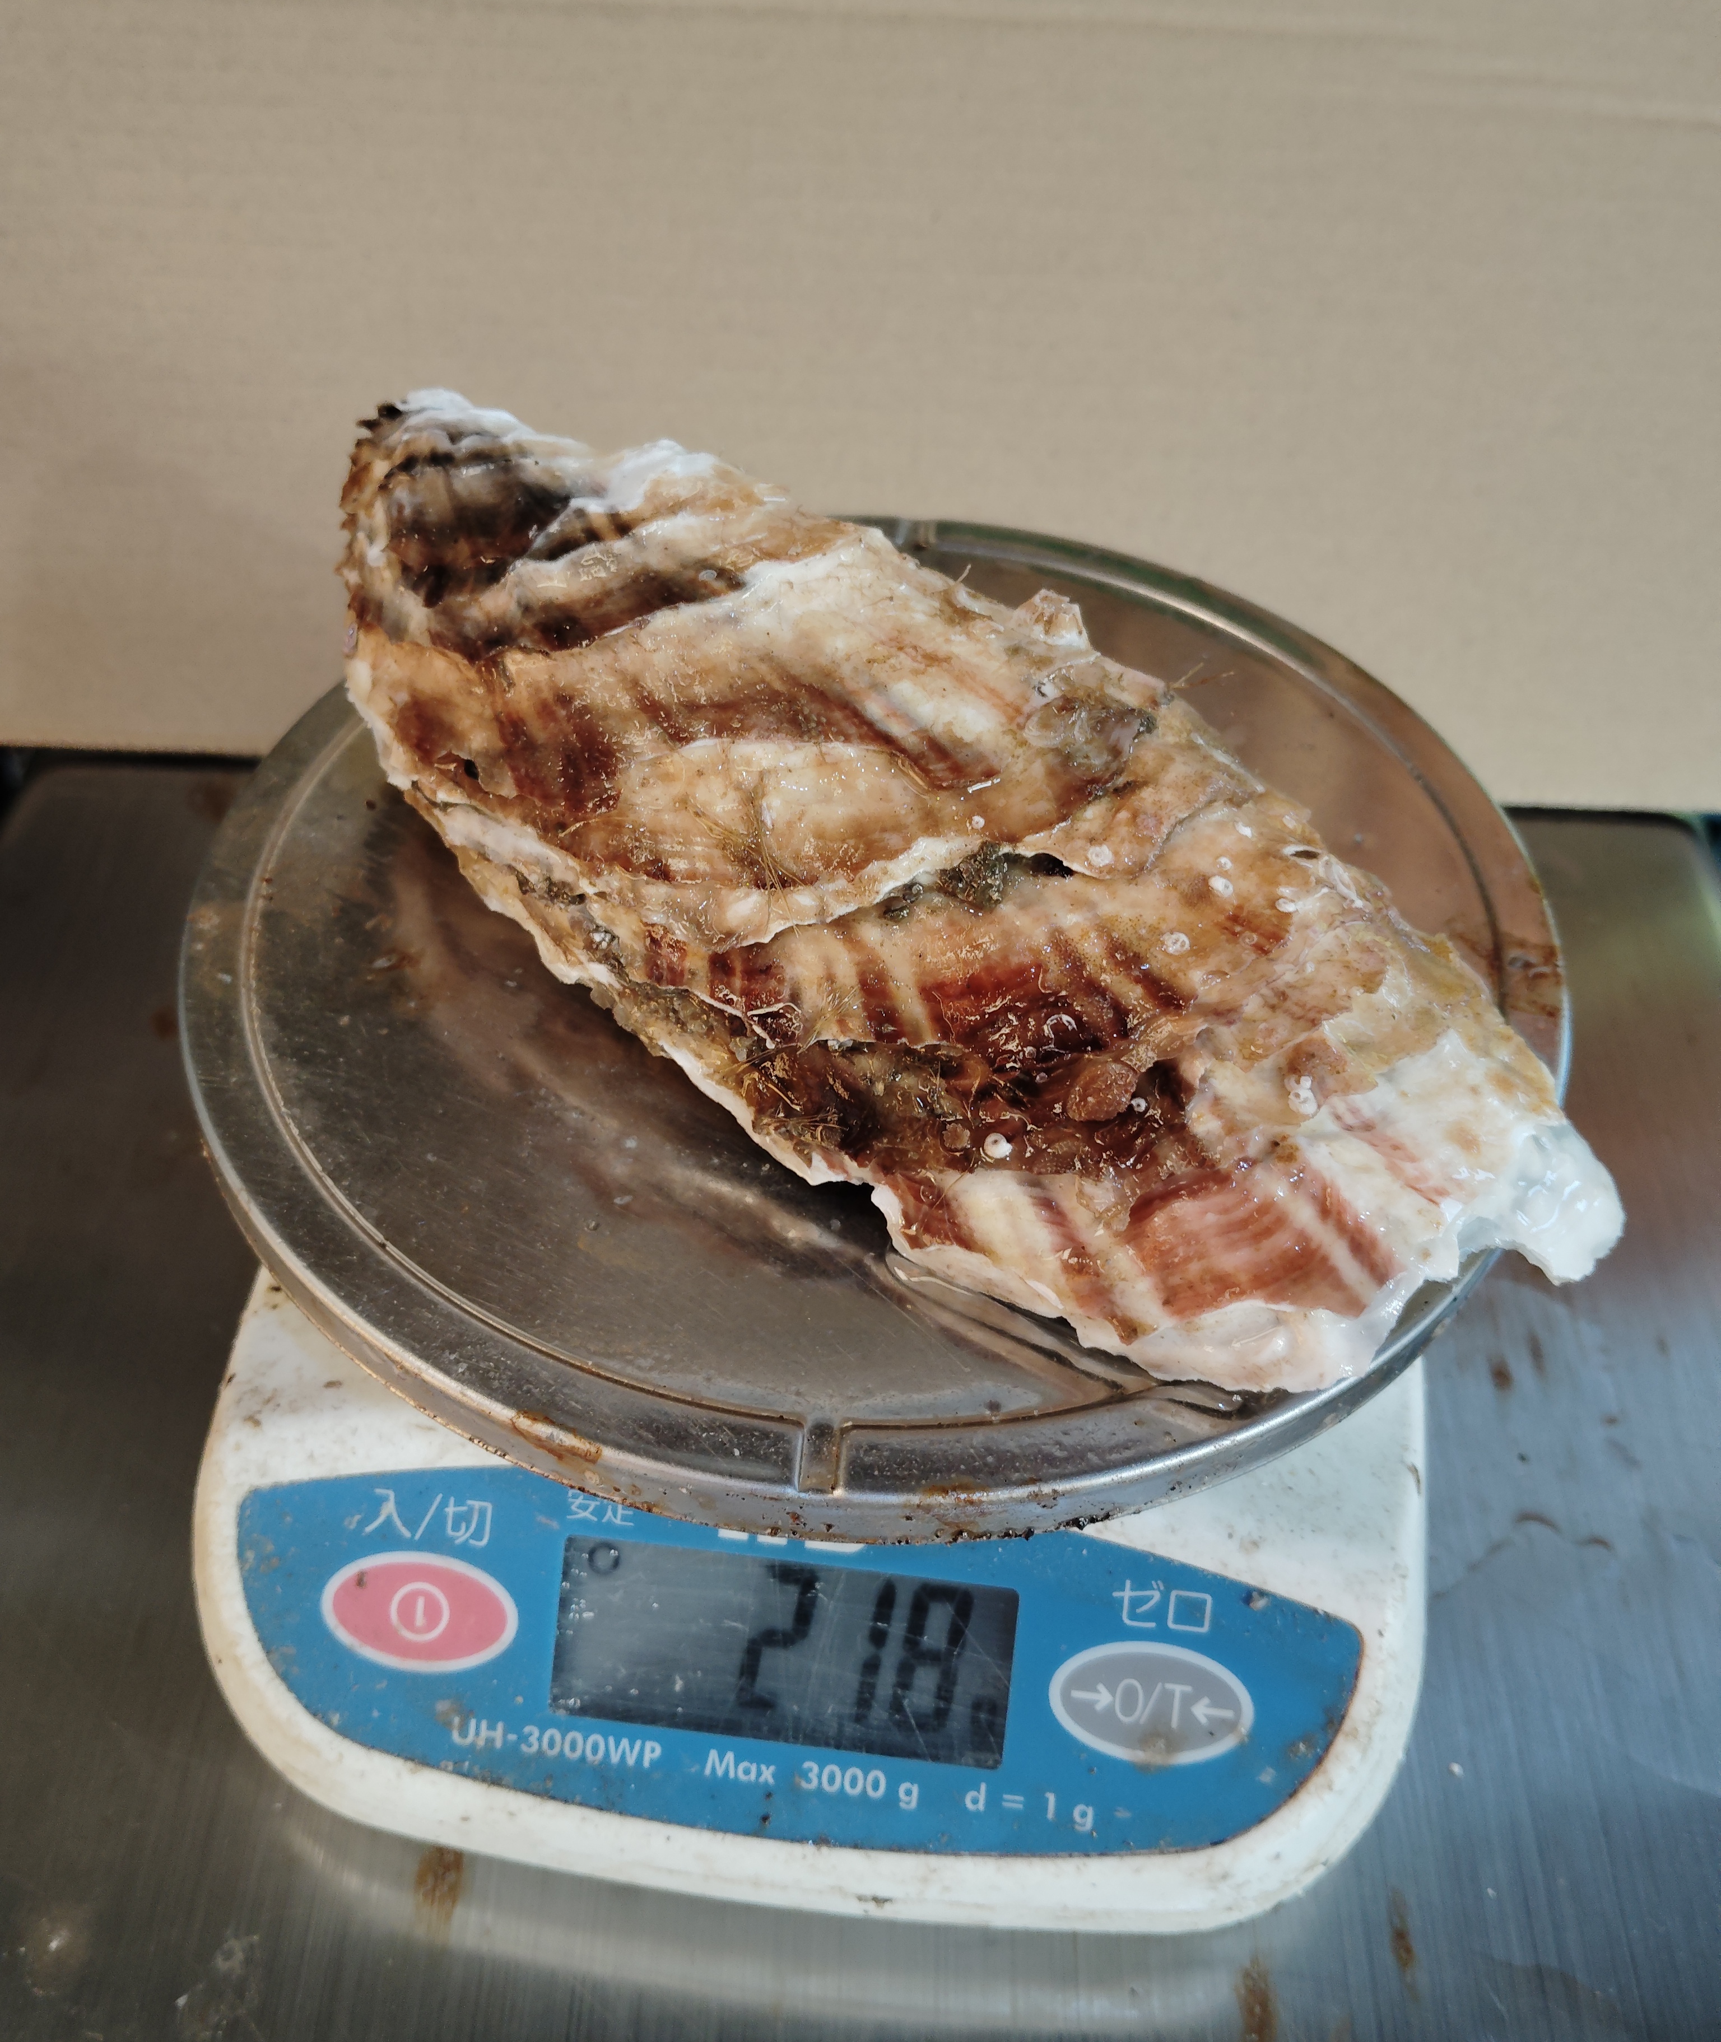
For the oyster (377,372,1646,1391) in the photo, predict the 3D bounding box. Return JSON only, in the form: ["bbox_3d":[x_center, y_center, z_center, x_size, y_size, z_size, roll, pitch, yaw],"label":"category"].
[{"bbox_3d":[0.001,-0.024,0.222,0.074,0.036,0.167,-35,57,-29],"label":"oyster"}]

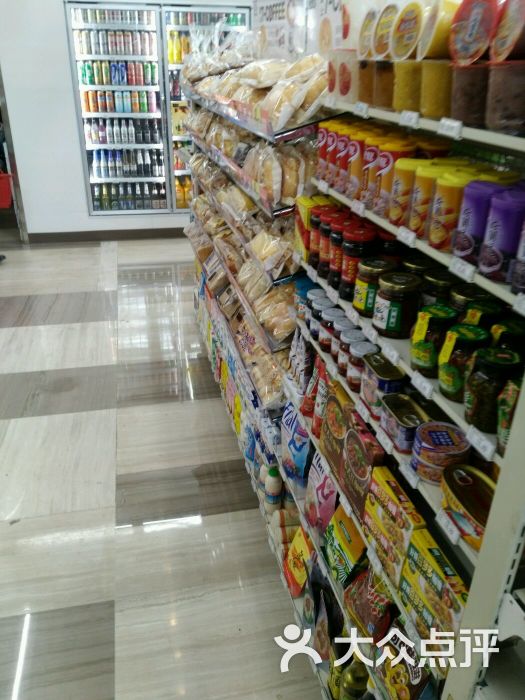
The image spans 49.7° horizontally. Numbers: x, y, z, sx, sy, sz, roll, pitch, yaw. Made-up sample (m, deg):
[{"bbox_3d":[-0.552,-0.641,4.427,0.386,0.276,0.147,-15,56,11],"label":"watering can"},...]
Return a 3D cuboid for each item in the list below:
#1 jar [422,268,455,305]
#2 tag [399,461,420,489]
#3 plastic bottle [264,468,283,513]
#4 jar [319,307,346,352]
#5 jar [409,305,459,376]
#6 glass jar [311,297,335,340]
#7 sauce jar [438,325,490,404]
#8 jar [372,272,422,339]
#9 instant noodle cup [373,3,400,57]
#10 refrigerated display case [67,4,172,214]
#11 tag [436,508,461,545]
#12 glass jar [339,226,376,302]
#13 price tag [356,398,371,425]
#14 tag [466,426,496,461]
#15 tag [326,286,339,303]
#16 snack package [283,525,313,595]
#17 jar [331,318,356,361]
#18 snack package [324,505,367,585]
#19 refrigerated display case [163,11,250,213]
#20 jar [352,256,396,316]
[{"bbox_3d":[0.318,-0.086,1.011,0.075,0.098,0.075,1,27,0],"label":"jar"},{"bbox_3d":[0.238,0.202,0.919,0.005,0.020,0.057,6,25,-17],"label":"tag"},{"bbox_3d":[0.038,0.492,1.978,0.058,0.180,0.058,-5,27,-12],"label":"plastic bottle"},{"bbox_3d":[0.198,-0.061,1.600,0.067,0.103,0.067,1,27,-1],"label":"jar"},{"bbox_3d":[0.282,-0.014,0.926,0.061,0.105,0.061,1,26,0],"label":"jar"},{"bbox_3d":[0.158,-0.080,1.460,0.064,0.095,0.064,1,26,0],"label":"glass jar"},{"bbox_3d":[0.280,0.019,0.790,0.061,0.099,0.061,1,27,0],"label":"sauce jar"},{"bbox_3d":[0.255,-0.084,1.072,0.081,0.103,0.081,1,26,0],"label":"jar"},{"bbox_3d":[0.303,-0.654,1.174,0.105,0.100,0.100,2,26,-17],"label":"instant noodle cup"},{"bbox_3d":[-1.227,-2.085,5.015,0.720,1.638,0.600,-5,28,-12],"label":"refrigerated display case"},{"bbox_3d":[0.286,0.272,0.873,0.006,0.019,0.062,9,23,-19],"label":"tag"},{"bbox_3d":[0.204,-0.183,1.221,0.068,0.147,0.068,1,26,0],"label":"glass jar"},{"bbox_3d":[0.233,0.142,1.311,0.006,0.028,0.070,9,24,-20],"label":"price tag"},{"bbox_3d":[0.296,0.127,0.766,0.006,0.019,0.061,9,23,-19],"label":"tag"},{"bbox_3d":[0.149,-0.117,1.205,0.005,0.020,0.057,6,25,-17],"label":"tag"},{"bbox_3d":[0.128,0.641,1.717,0.040,0.165,0.120,10,23,-21],"label":"snack package"},{"bbox_3d":[0.218,-0.025,1.530,0.067,0.103,0.067,1,27,-1],"label":"jar"},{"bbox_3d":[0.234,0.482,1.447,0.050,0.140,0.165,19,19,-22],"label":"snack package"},{"bbox_3d":[-0.521,-2.148,5.161,0.698,1.643,0.600,-5,28,-12],"label":"refrigerated display case"},{"bbox_3d":[0.232,-0.129,1.165,0.081,0.101,0.081,1,26,0],"label":"jar"}]

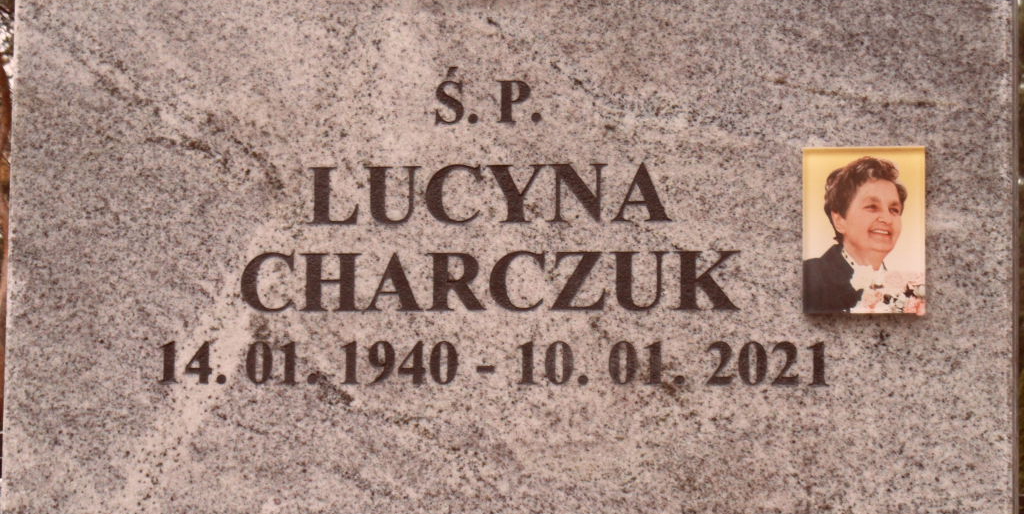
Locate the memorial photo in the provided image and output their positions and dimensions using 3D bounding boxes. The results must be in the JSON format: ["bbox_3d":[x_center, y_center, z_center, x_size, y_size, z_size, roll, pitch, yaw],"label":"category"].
[{"bbox_3d":[0.312,-0.023,2.614,0.108,0.147,0.010,0,-5,12],"label":"memorial photo"}]

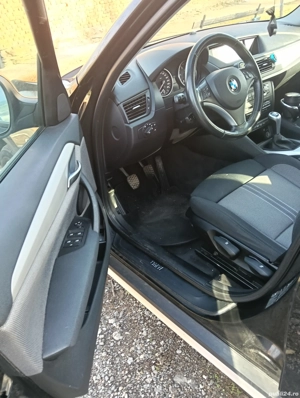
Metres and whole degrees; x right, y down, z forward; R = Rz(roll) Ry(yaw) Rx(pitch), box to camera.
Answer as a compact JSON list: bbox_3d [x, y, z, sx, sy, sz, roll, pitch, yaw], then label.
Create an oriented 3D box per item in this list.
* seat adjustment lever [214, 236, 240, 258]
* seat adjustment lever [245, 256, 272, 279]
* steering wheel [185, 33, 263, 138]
[{"bbox_3d":[0.283,0.174,1.138,0.028,0.031,0.105,-32,52,-30],"label":"seat adjustment lever"},{"bbox_3d":[0.370,0.232,1.065,0.028,0.031,0.105,-32,52,-30],"label":"seat adjustment lever"},{"bbox_3d":[0.273,-0.407,1.154,0.375,0.372,0.085,-28,14,-30],"label":"steering wheel"}]

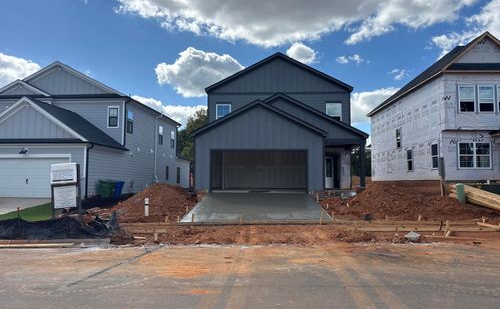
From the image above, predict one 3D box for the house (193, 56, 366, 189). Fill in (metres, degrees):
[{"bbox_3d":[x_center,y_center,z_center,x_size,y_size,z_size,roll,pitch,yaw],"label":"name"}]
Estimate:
[{"bbox_3d":[1.950,-1.849,25.819,9.250,8.480,13.800,0,-4,3],"label":"house"}]

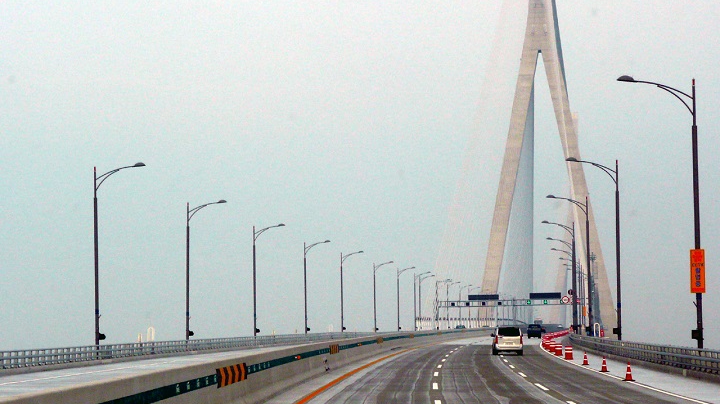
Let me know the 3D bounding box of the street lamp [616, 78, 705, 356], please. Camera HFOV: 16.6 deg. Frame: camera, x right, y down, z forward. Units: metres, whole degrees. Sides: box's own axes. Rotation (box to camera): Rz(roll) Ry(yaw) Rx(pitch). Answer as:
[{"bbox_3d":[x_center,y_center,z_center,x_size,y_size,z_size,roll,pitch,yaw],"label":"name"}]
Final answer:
[{"bbox_3d":[12.469,0.879,102.438,3.200,12.100,0.400,-1,-4,2],"label":"street lamp"}]

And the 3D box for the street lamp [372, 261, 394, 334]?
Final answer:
[{"bbox_3d":[3.909,15.432,390.822,3.250,11.800,0.400,-1,-3,6],"label":"street lamp"}]

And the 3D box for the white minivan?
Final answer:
[{"bbox_3d":[10.204,9.629,170.449,1.890,1.820,4.900,0,-3,2],"label":"white minivan"}]

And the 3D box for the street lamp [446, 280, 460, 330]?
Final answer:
[{"bbox_3d":[22.206,24.970,582.837,3.250,11.800,0.400,-1,-3,5],"label":"street lamp"}]

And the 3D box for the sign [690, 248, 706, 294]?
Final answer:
[{"bbox_3d":[13.914,2.850,101.800,0.610,1.800,0.060,-1,-4,2],"label":"sign"}]

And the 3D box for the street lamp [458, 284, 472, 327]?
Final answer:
[{"bbox_3d":[27.432,27.596,640.237,3.200,12.100,0.400,-1,-4,6],"label":"street lamp"}]

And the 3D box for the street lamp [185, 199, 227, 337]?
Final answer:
[{"bbox_3d":[-12.183,5.787,197.063,3.250,11.800,0.400,-1,-3,4],"label":"street lamp"}]

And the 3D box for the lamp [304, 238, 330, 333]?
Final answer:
[{"bbox_3d":[-5.007,10.613,296.843,3.250,11.800,0.400,-1,-3,5],"label":"lamp"}]

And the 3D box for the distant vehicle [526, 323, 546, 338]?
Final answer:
[{"bbox_3d":[24.937,18.464,352.287,1.860,1.790,4.600,-1,-3,5],"label":"distant vehicle"}]

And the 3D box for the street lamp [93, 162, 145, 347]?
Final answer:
[{"bbox_3d":[-14.737,3.670,152.817,3.200,12.100,0.400,-1,-4,3],"label":"street lamp"}]

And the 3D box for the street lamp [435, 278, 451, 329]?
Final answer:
[{"bbox_3d":[18.439,22.957,541.237,3.200,12.100,0.400,-1,-4,6],"label":"street lamp"}]

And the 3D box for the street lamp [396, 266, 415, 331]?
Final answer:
[{"bbox_3d":[8.291,17.605,436.237,3.200,12.100,0.400,-1,-4,6],"label":"street lamp"}]

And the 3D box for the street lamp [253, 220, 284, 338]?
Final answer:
[{"bbox_3d":[-8.997,8.179,247.162,3.250,11.800,0.400,-1,-3,4],"label":"street lamp"}]

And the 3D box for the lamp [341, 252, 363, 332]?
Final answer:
[{"bbox_3d":[-0.937,12.770,340.829,3.250,11.800,0.400,-1,-3,5],"label":"lamp"}]

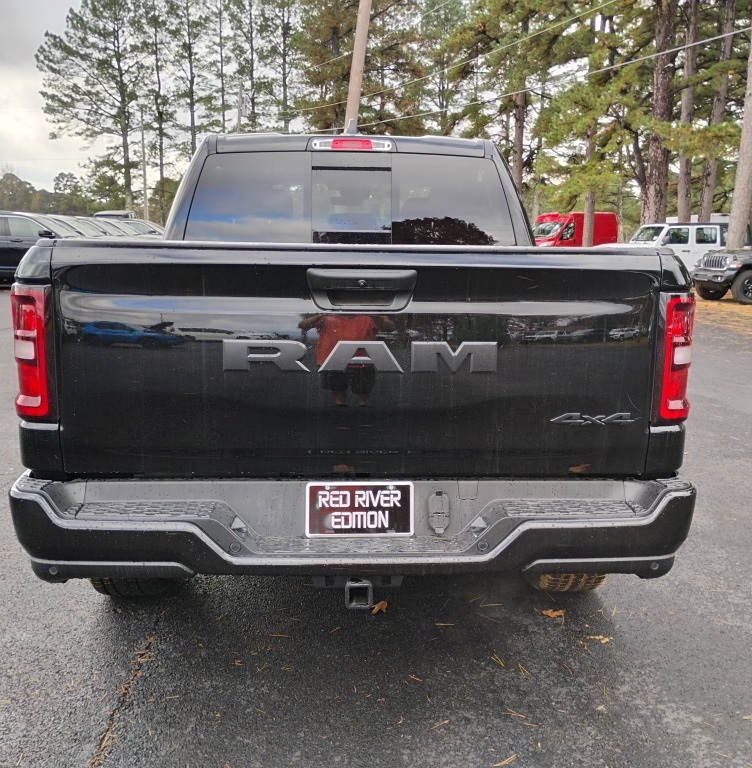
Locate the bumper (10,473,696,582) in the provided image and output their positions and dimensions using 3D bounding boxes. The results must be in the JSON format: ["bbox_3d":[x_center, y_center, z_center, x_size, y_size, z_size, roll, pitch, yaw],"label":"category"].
[{"bbox_3d":[-0.049,0.402,2.440,1.970,0.255,0.360,0,11,-3],"label":"bumper"}]

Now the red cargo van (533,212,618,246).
[{"bbox_3d":[9.355,-7.177,41.000,5.700,2.550,2.050,-8,14,-39],"label":"red cargo van"}]

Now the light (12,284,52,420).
[{"bbox_3d":[-0.940,-0.091,2.317,0.145,0.380,0.175,0,11,-3],"label":"light"}]

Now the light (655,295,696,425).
[{"bbox_3d":[0.854,-0.078,2.407,0.145,0.380,0.175,0,11,-3],"label":"light"}]

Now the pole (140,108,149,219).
[{"bbox_3d":[-16.459,-14.710,59.100,0.280,9.680,0.280,1,11,0],"label":"pole"}]

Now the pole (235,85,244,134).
[{"bbox_3d":[-8.608,-13.556,51.688,0.290,10.400,0.290,4,10,-1],"label":"pole"}]

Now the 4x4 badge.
[{"bbox_3d":[0.618,0.101,2.346,0.250,0.042,0.010,0,11,-3],"label":"4x4 badge"}]

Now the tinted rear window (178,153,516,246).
[{"bbox_3d":[-0.123,-0.889,4.074,1.640,0.490,0.110,0,-3,-3],"label":"tinted rear window"}]

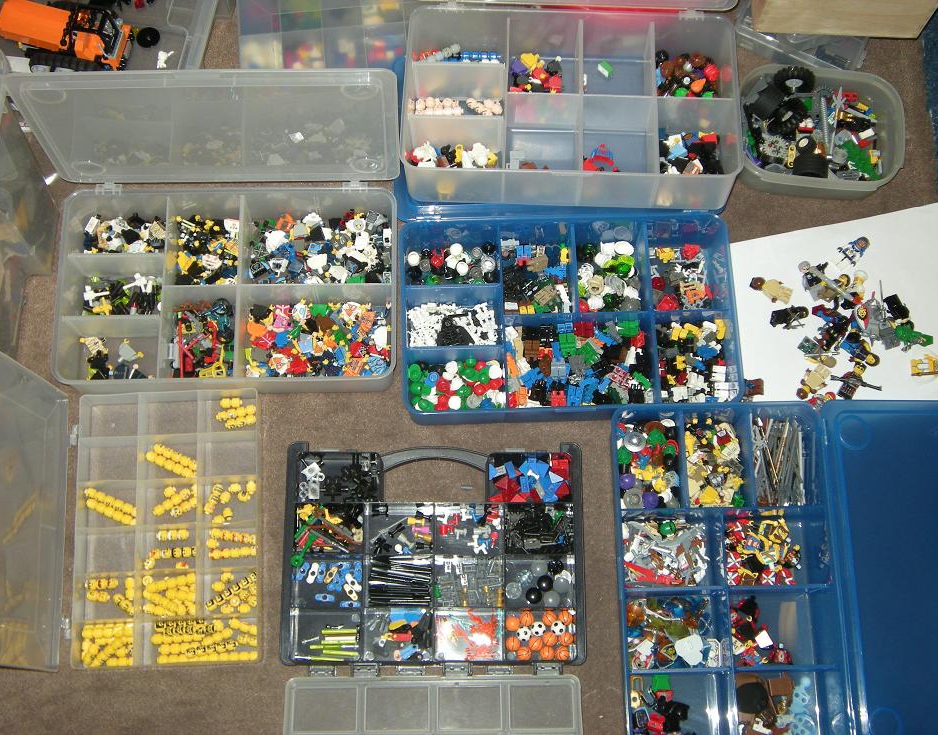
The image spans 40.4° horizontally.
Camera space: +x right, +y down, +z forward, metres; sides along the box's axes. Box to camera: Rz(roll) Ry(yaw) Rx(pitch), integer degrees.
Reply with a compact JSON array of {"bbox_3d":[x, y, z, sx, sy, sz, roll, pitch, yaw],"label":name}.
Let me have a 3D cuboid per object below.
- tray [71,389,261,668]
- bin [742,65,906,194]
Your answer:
[{"bbox_3d":[-0.287,0.155,1.228,0.173,0.037,0.262,-2,74,-3],"label":"tray"},{"bbox_3d":[0.370,-0.245,1.359,0.173,0.049,0.136,6,74,0],"label":"bin"}]

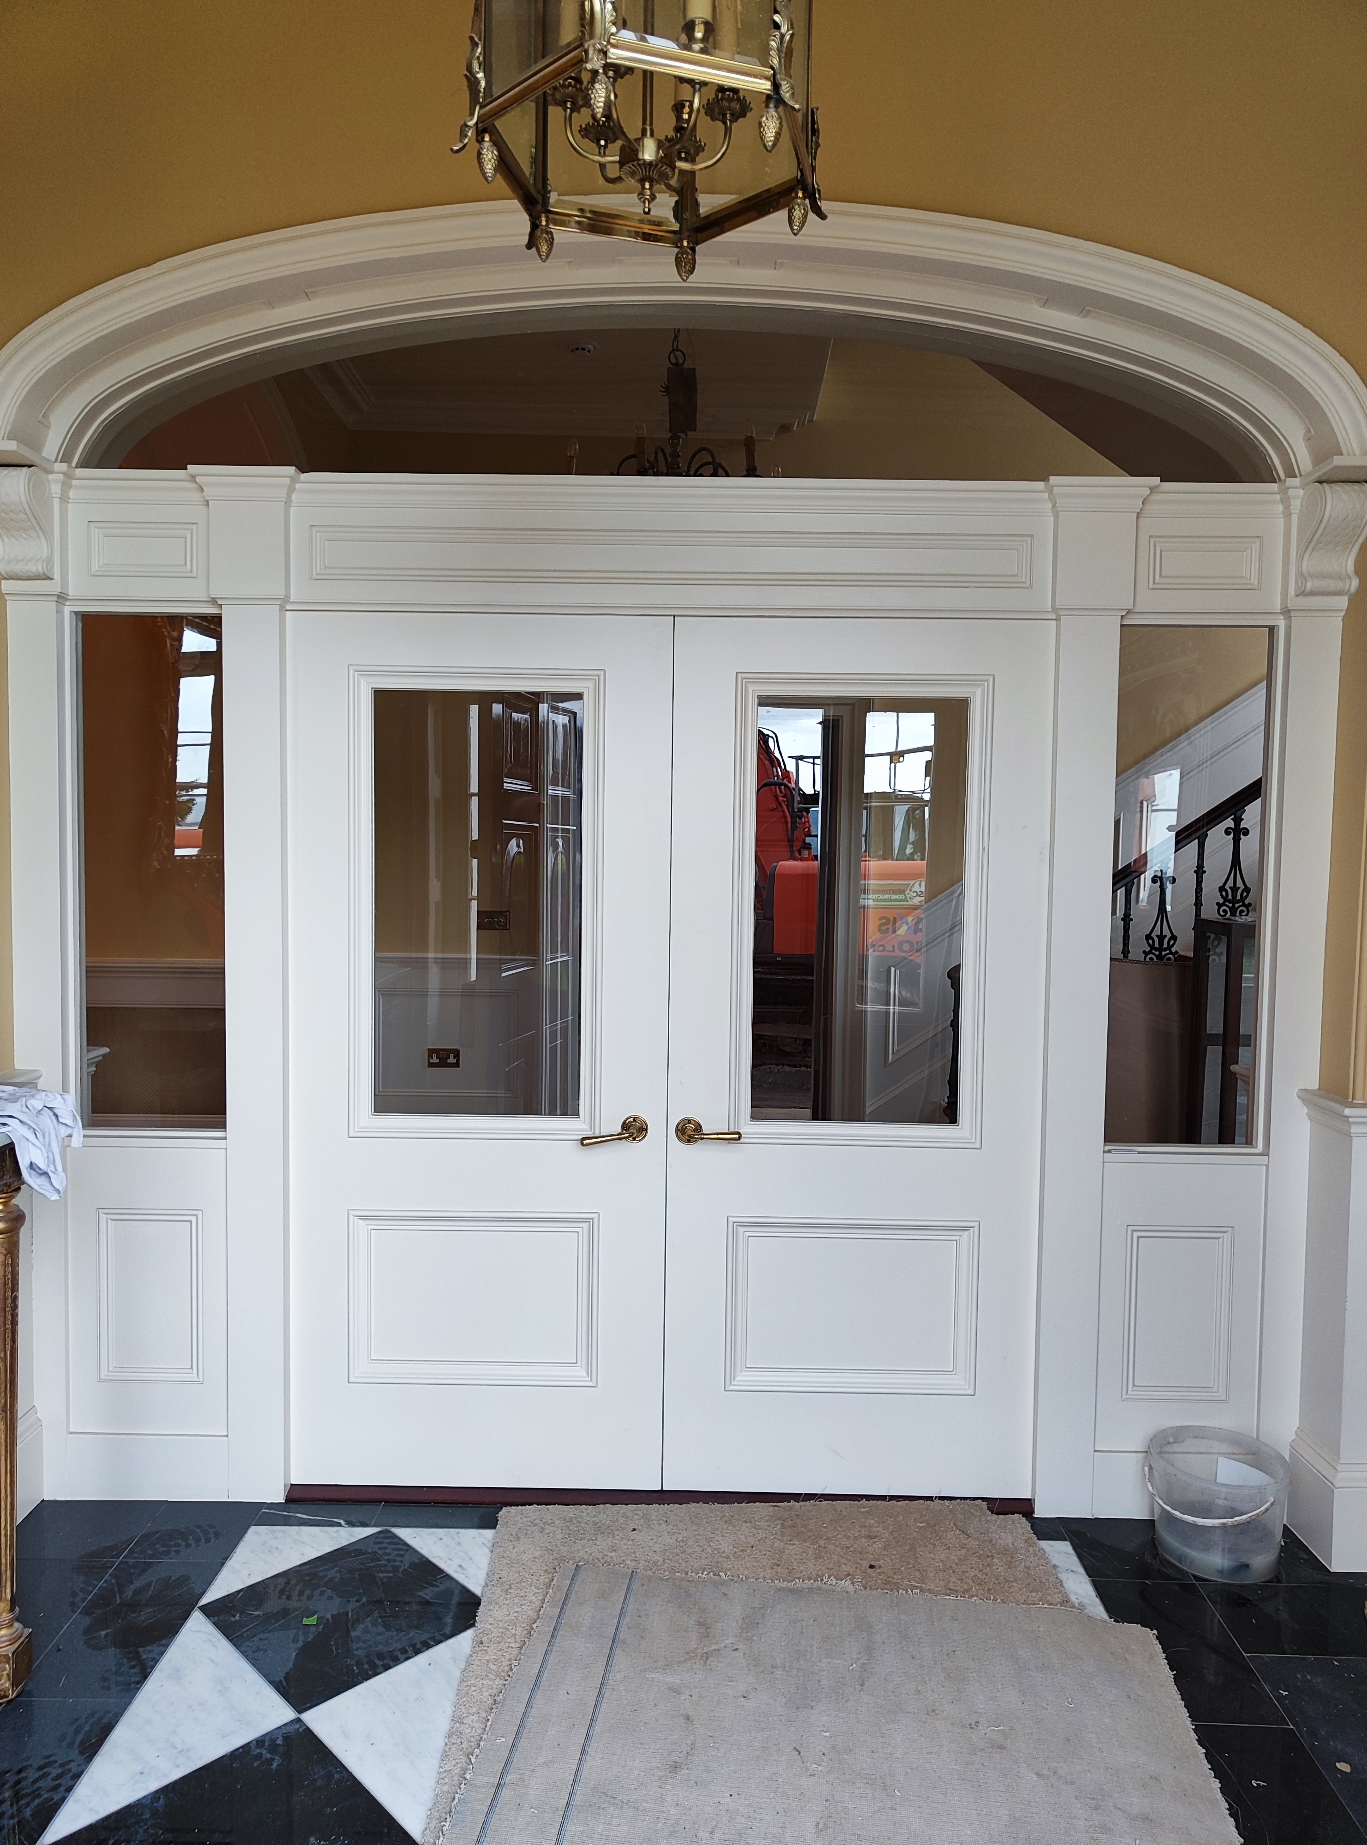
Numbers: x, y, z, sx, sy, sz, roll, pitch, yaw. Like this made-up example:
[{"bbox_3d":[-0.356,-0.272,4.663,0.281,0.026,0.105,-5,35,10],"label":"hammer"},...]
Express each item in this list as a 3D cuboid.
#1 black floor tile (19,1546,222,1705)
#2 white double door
[{"bbox_3d":[-1.050,1.334,2.317,0.218,0.015,0.412,1,3,1],"label":"black floor tile"},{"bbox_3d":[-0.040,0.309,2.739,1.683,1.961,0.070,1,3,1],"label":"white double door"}]

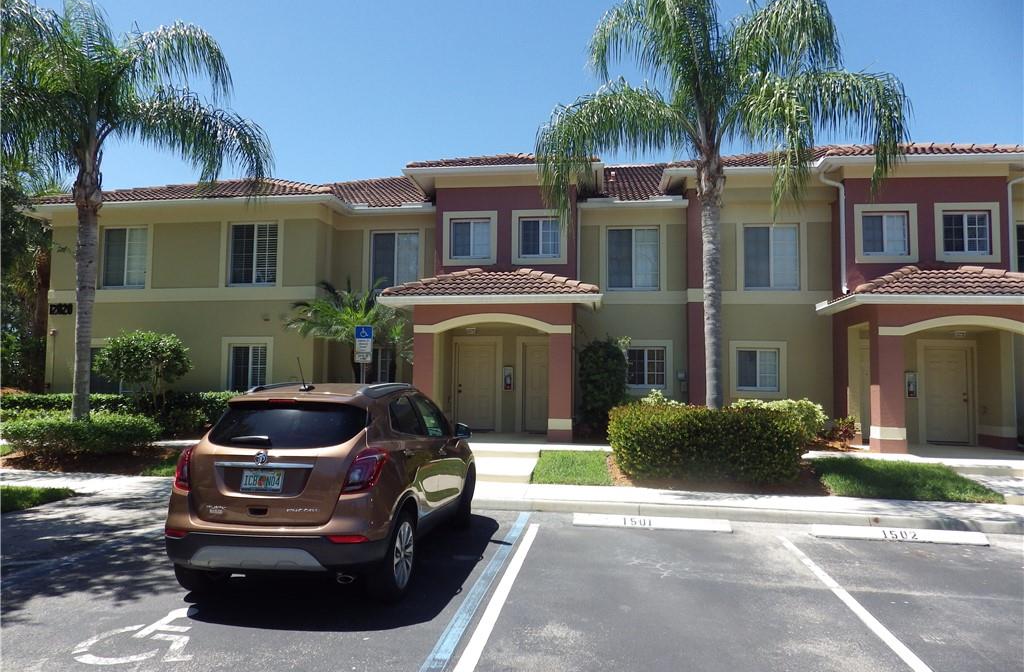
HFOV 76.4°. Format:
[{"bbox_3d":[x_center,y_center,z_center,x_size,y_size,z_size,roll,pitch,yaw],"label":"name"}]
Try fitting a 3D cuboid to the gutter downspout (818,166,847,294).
[{"bbox_3d":[7.015,-2.294,14.240,0.500,2.800,0.250,0,-3,8],"label":"gutter downspout"}]

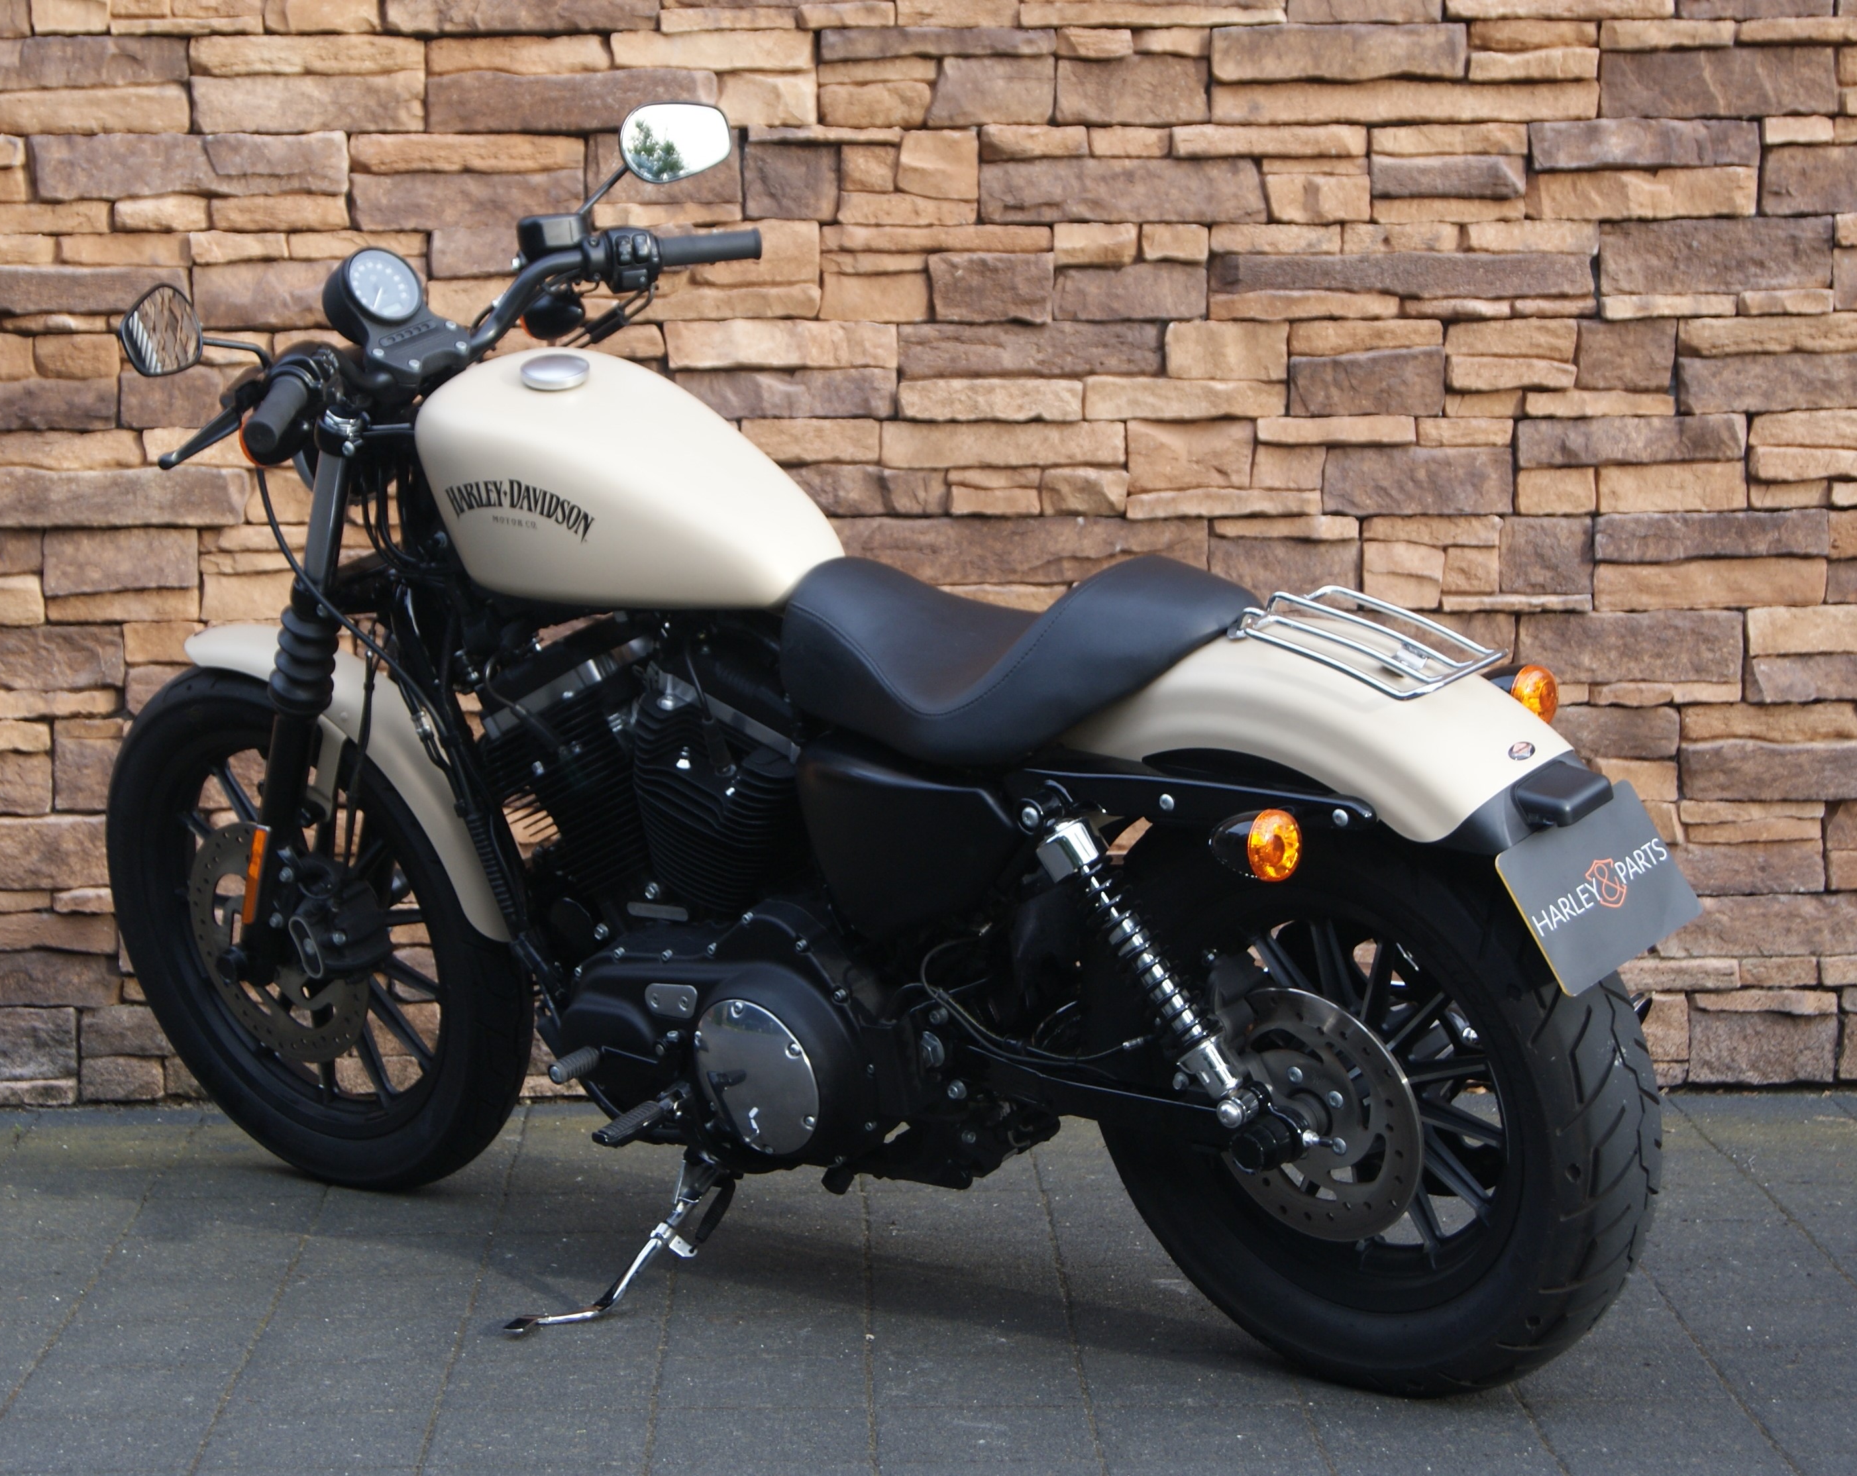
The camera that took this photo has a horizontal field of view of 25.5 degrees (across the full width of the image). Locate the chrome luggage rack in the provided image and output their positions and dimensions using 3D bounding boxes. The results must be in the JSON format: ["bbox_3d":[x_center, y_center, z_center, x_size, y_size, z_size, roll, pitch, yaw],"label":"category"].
[{"bbox_3d":[0.397,-0.095,3.778,0.215,0.055,0.165,21,30,35],"label":"chrome luggage rack"}]

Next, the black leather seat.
[{"bbox_3d":[0.107,-0.094,4.043,0.575,0.190,0.270,4,20,41],"label":"black leather seat"}]

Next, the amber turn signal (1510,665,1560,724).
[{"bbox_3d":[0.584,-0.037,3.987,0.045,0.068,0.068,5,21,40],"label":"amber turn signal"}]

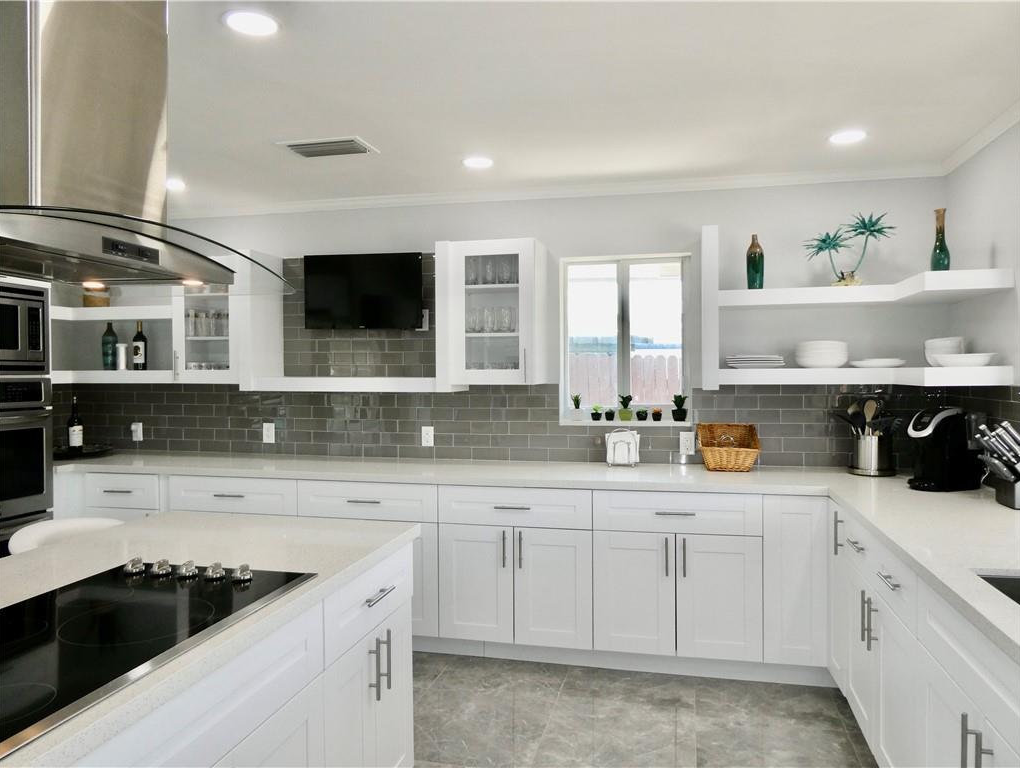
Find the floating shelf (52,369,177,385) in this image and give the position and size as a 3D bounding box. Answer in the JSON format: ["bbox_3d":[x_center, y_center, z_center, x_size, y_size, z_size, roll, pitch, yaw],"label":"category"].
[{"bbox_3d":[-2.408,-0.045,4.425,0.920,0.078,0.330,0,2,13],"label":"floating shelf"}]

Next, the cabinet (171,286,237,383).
[{"bbox_3d":[-1.781,-0.382,4.369,0.455,0.760,0.340,0,1,13],"label":"cabinet"}]

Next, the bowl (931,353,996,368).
[{"bbox_3d":[1.973,-0.104,3.072,0.225,0.063,0.225,0,1,13],"label":"bowl"}]

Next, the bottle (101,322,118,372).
[{"bbox_3d":[-2.512,-0.234,4.463,0.087,0.298,0.087,0,2,13],"label":"bottle"}]

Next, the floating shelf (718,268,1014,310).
[{"bbox_3d":[1.596,-0.435,3.398,1.144,0.080,0.760,0,1,13],"label":"floating shelf"}]

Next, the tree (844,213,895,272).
[{"bbox_3d":[1.761,-0.689,3.473,0.230,0.285,0.190,0,2,13],"label":"tree"}]

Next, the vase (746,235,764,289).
[{"bbox_3d":[1.228,-0.607,3.554,0.083,0.288,0.083,0,1,13],"label":"vase"}]

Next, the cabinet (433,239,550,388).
[{"bbox_3d":[-0.088,-0.376,3.879,0.530,0.765,0.356,0,2,13],"label":"cabinet"}]

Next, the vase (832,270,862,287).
[{"bbox_3d":[1.637,-0.508,3.452,0.140,0.090,0.110,0,1,13],"label":"vase"}]

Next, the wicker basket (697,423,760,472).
[{"bbox_3d":[1.124,0.326,3.670,0.295,0.228,0.250,0,2,13],"label":"wicker basket"}]

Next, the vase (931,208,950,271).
[{"bbox_3d":[1.917,-0.626,3.160,0.078,0.300,0.078,0,1,13],"label":"vase"}]

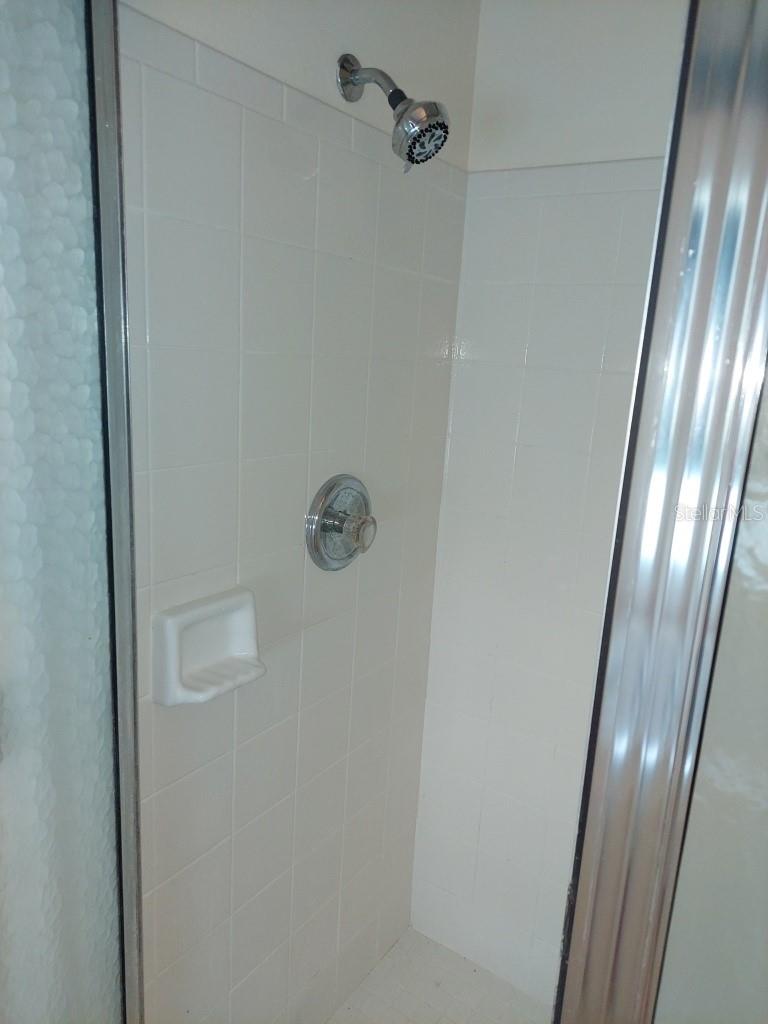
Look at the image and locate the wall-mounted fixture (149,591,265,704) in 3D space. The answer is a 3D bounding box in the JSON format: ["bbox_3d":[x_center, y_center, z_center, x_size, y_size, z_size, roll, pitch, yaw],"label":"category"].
[{"bbox_3d":[-0.236,0.190,0.995,0.069,0.127,0.160,12,15,33],"label":"wall-mounted fixture"}]

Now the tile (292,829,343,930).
[{"bbox_3d":[-0.130,0.711,1.388,0.009,0.151,0.151,12,15,33],"label":"tile"}]

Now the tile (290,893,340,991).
[{"bbox_3d":[-0.140,0.862,1.429,0.009,0.152,0.152,12,15,33],"label":"tile"}]

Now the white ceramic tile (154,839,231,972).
[{"bbox_3d":[-0.296,0.610,1.111,0.009,0.152,0.152,12,15,33],"label":"white ceramic tile"}]

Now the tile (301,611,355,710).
[{"bbox_3d":[-0.103,0.264,1.293,0.009,0.152,0.152,12,15,33],"label":"tile"}]

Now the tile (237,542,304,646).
[{"bbox_3d":[-0.182,0.139,1.133,0.009,0.152,0.152,12,15,33],"label":"tile"}]

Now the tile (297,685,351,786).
[{"bbox_3d":[-0.111,0.411,1.315,0.009,0.150,0.149,12,15,34],"label":"tile"}]

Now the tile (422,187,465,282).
[{"bbox_3d":[0.112,-0.527,1.362,0.009,0.152,0.135,12,15,33],"label":"tile"}]

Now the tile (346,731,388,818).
[{"bbox_3d":[-0.033,0.537,1.470,0.009,0.150,0.149,12,15,34],"label":"tile"}]

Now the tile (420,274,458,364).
[{"bbox_3d":[0.102,-0.374,1.382,0.009,0.150,0.129,12,15,34],"label":"tile"}]

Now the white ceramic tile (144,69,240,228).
[{"bbox_3d":[-0.232,-0.436,0.872,0.009,0.152,0.152,12,15,33],"label":"white ceramic tile"}]

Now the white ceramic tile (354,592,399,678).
[{"bbox_3d":[-0.016,0.242,1.410,0.009,0.151,0.151,12,15,33],"label":"white ceramic tile"}]

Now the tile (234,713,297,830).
[{"bbox_3d":[-0.199,0.436,1.196,0.009,0.151,0.151,12,15,33],"label":"tile"}]

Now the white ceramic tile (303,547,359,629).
[{"bbox_3d":[-0.094,0.115,1.259,0.009,0.152,0.152,12,15,33],"label":"white ceramic tile"}]

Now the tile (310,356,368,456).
[{"bbox_3d":[-0.076,-0.183,1.189,0.009,0.152,0.152,12,15,33],"label":"tile"}]

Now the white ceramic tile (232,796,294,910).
[{"bbox_3d":[-0.209,0.586,1.237,0.009,0.152,0.152,12,15,33],"label":"white ceramic tile"}]

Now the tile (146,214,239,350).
[{"bbox_3d":[-0.241,-0.287,0.906,0.009,0.152,0.152,12,15,33],"label":"tile"}]

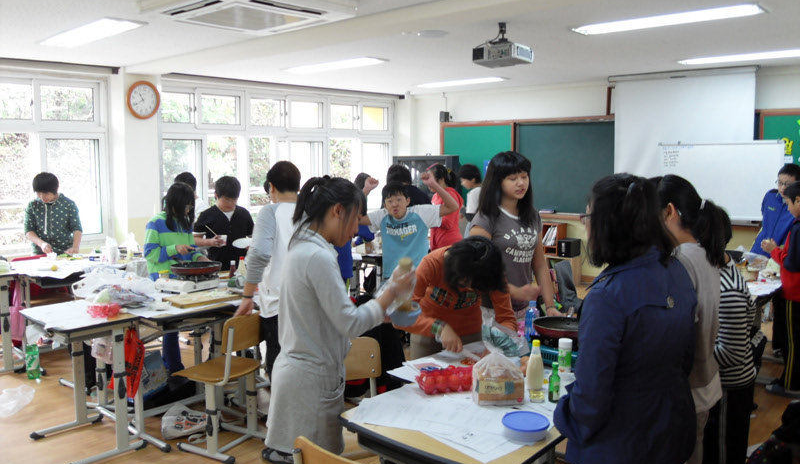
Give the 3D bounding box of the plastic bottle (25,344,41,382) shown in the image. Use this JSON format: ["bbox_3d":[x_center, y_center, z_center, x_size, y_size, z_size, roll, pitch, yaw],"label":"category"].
[{"bbox_3d":[-2.698,0.924,4.752,0.095,0.300,0.095,-3,8,-22],"label":"plastic bottle"}]

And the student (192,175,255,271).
[{"bbox_3d":[-1.378,0.295,5.086,0.460,1.470,0.360,-1,7,-9],"label":"student"}]

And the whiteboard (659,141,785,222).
[{"bbox_3d":[3.508,-0.553,7.168,1.290,0.860,0.050,7,9,43],"label":"whiteboard"}]

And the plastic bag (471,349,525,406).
[{"bbox_3d":[0.357,0.511,2.350,0.190,0.200,0.130,0,7,-3],"label":"plastic bag"}]

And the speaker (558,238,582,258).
[{"bbox_3d":[2.023,0.191,7.729,0.160,0.185,0.250,6,9,39],"label":"speaker"}]

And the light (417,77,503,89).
[{"bbox_3d":[0.683,-1.707,7.533,1.260,0.080,0.310,6,9,39],"label":"light"}]

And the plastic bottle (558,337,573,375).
[{"bbox_3d":[0.690,0.507,2.697,0.057,0.150,0.057,0,7,0],"label":"plastic bottle"}]

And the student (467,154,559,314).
[{"bbox_3d":[0.557,0.416,3.120,0.440,1.600,0.290,-5,9,-33],"label":"student"}]

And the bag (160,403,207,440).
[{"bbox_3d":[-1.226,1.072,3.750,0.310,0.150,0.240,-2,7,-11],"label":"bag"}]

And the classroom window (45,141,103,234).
[{"bbox_3d":[-3.019,-0.408,5.995,0.060,0.900,0.550,6,9,39],"label":"classroom window"}]

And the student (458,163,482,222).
[{"bbox_3d":[0.695,0.103,6.494,0.340,1.530,0.420,1,7,7],"label":"student"}]

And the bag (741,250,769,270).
[{"bbox_3d":[2.610,0.213,4.750,0.200,0.140,0.180,4,8,27],"label":"bag"}]

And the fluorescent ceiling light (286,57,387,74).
[{"bbox_3d":[-0.709,-1.818,7.127,1.320,0.080,0.310,7,10,42],"label":"fluorescent ceiling light"}]

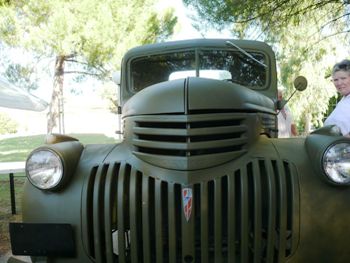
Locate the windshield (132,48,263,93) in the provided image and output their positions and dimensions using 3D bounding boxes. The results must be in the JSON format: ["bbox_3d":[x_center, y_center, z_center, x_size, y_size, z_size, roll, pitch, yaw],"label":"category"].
[{"bbox_3d":[0.193,-0.500,2.920,1.120,0.360,0.130,-1,-11,6],"label":"windshield"}]

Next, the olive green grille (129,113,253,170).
[{"bbox_3d":[0.072,0.045,1.610,0.555,0.245,0.170,-1,-5,6],"label":"olive green grille"}]

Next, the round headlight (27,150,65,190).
[{"bbox_3d":[-0.600,0.173,1.630,0.190,0.190,0.100,-1,1,8],"label":"round headlight"}]

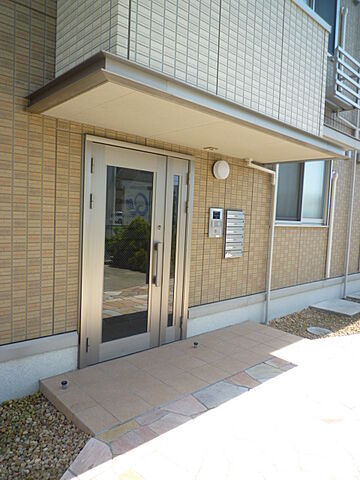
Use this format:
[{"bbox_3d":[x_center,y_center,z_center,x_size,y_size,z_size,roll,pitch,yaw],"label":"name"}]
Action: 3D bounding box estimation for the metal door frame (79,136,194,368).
[{"bbox_3d":[-0.389,0.136,3.585,1.300,2.080,0.090,-1,5,-42],"label":"metal door frame"}]

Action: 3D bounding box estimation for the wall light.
[{"bbox_3d":[0.519,-0.855,4.257,0.238,0.238,0.095,-1,5,-42],"label":"wall light"}]

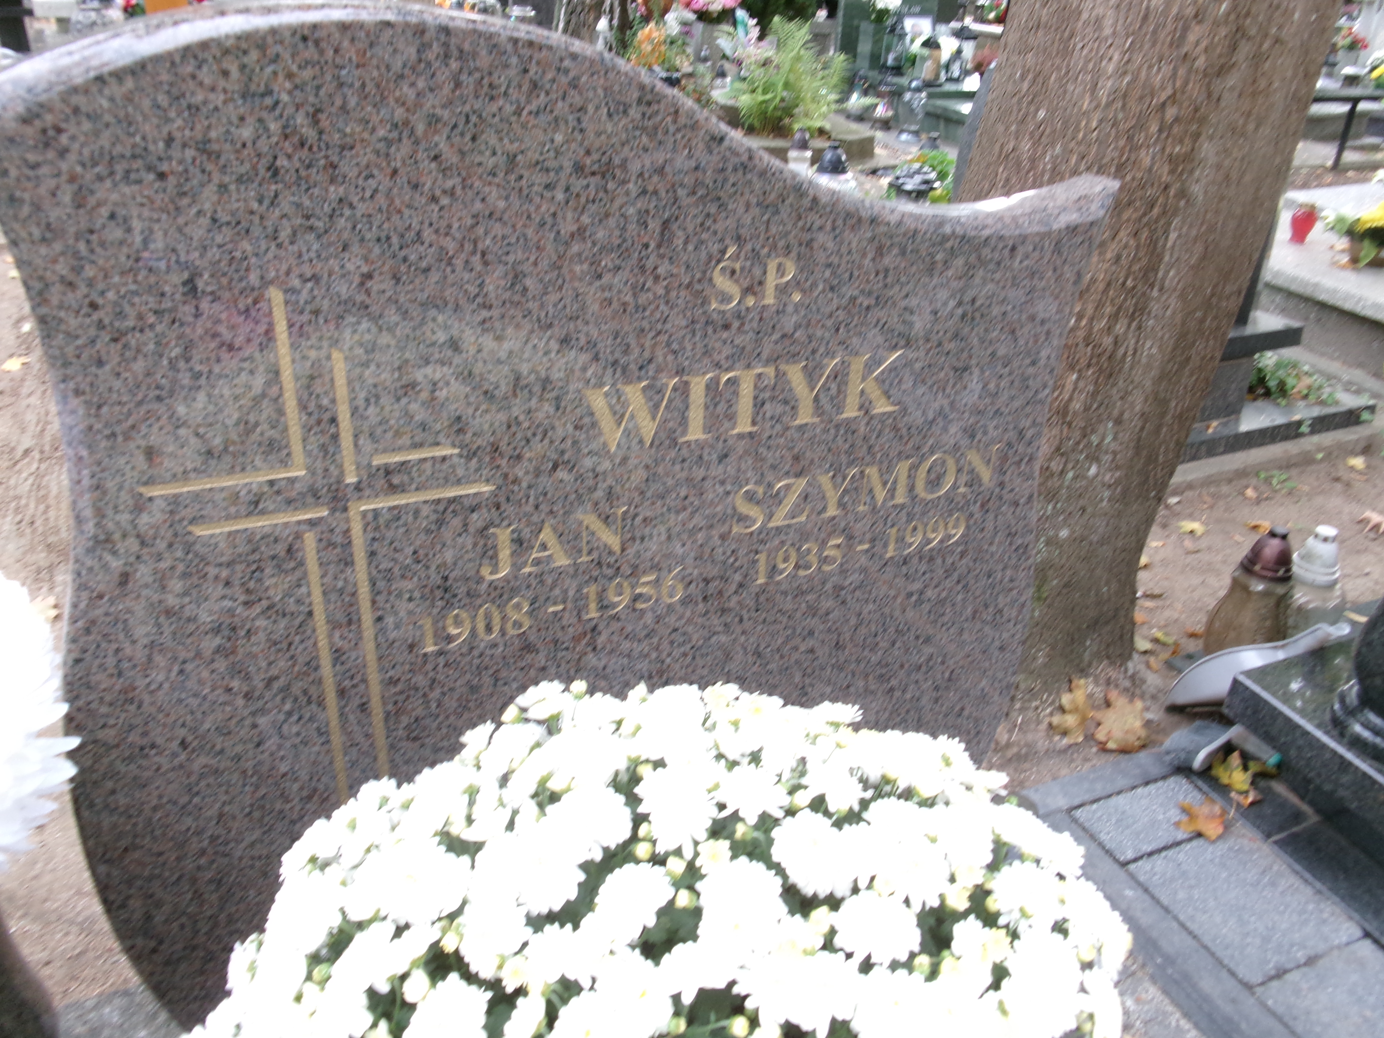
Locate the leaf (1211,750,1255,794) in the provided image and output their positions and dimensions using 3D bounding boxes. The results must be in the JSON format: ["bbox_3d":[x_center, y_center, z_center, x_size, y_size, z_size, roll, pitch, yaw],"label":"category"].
[{"bbox_3d":[0.744,0.348,1.540,0.060,0.028,0.065,8,49,18],"label":"leaf"}]

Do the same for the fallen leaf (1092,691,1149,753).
[{"bbox_3d":[0.626,0.296,1.637,0.082,0.020,0.100,8,44,14],"label":"fallen leaf"}]

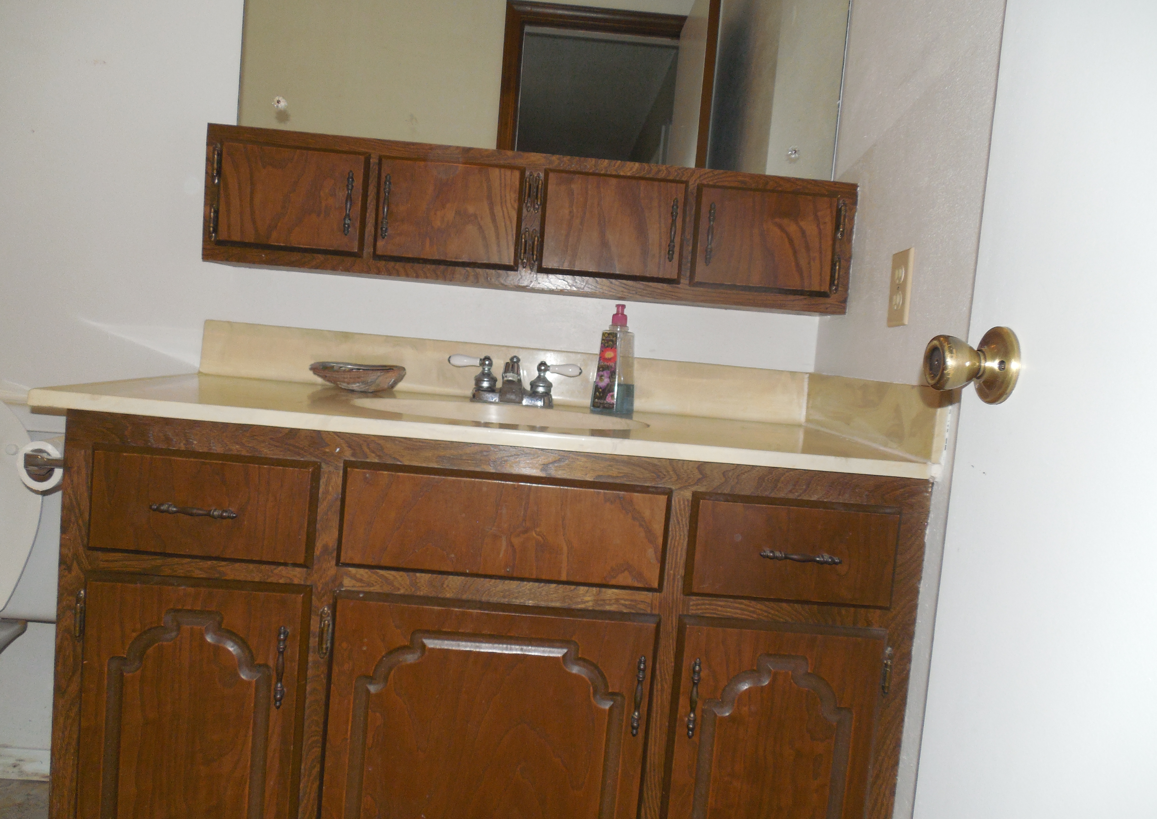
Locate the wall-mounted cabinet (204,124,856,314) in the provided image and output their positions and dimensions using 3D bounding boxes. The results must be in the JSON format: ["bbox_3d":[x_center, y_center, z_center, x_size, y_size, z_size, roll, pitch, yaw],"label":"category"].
[{"bbox_3d":[-0.080,-0.339,1.553,1.150,0.234,0.160,5,4,-3],"label":"wall-mounted cabinet"}]

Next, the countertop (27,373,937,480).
[{"bbox_3d":[-0.123,0.014,1.379,1.194,0.024,0.560,5,4,-3],"label":"countertop"}]

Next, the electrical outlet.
[{"bbox_3d":[0.494,-0.186,1.286,0.007,0.115,0.072,5,4,-3],"label":"electrical outlet"}]

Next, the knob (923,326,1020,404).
[{"bbox_3d":[0.342,-0.042,0.737,0.058,0.068,0.068,5,4,-3],"label":"knob"}]

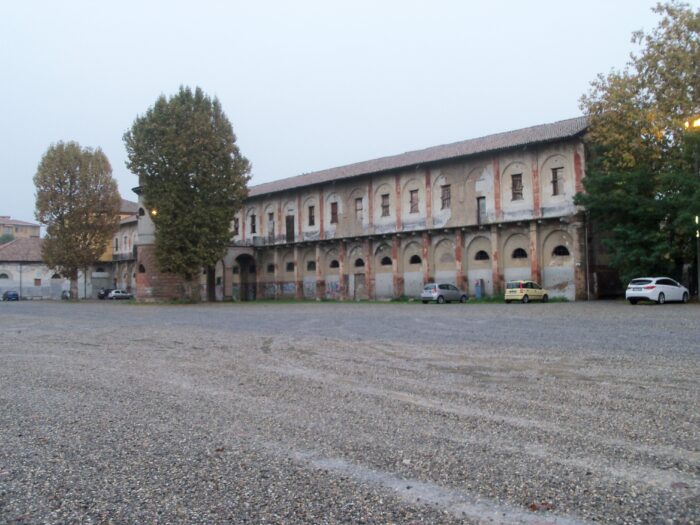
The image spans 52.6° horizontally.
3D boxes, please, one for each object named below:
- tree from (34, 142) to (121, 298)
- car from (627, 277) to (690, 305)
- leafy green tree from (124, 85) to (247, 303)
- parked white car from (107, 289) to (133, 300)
[{"bbox_3d":[-35.959,-5.278,93.400,10.500,20.600,10.500,-1,-2,-20],"label":"tree"},{"bbox_3d":[18.058,1.649,41.379,4.700,1.490,1.810,0,-2,-38],"label":"car"},{"bbox_3d":[-17.944,-7.421,78.400,13.400,23.700,13.400,-1,-2,-13],"label":"leafy green tree"},{"bbox_3d":[-33.426,4.700,103.000,3.850,1.430,1.660,0,-3,-45],"label":"parked white car"}]

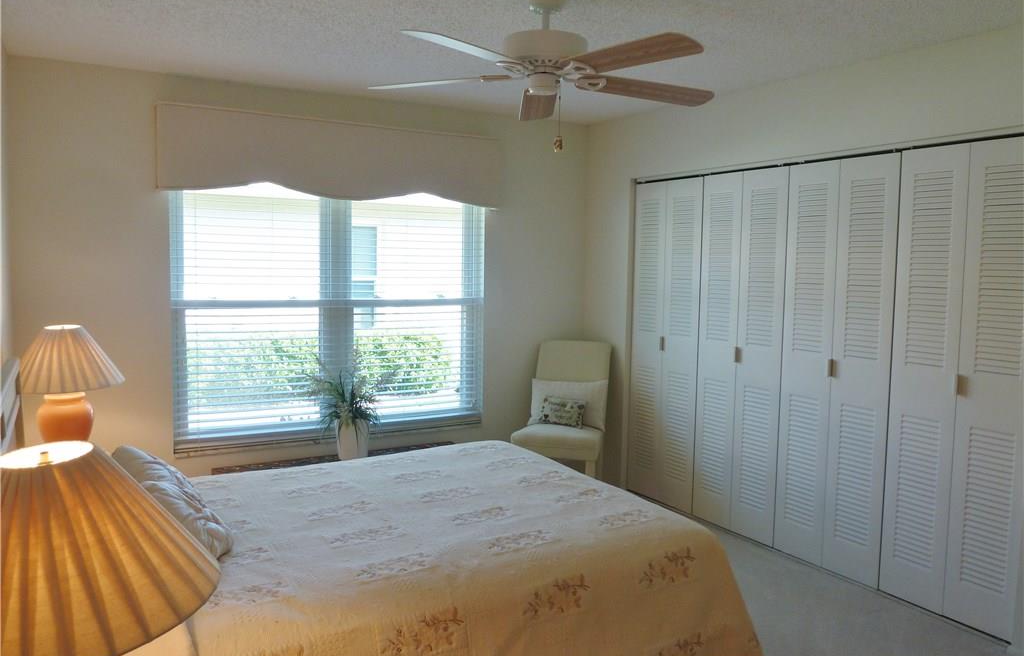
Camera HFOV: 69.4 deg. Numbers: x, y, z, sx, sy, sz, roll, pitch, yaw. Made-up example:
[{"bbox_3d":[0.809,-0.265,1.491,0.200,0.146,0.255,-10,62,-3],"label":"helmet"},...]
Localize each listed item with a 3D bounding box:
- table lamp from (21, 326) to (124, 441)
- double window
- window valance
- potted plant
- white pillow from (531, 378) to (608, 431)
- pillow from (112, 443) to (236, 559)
[{"bbox_3d":[-1.896,0.266,3.139,0.425,0.545,0.425,-2,6,-29],"label":"table lamp"},{"bbox_3d":[-1.002,-0.108,4.352,1.830,1.460,0.110,-2,6,-29],"label":"double window"},{"bbox_3d":[-0.946,-0.935,4.203,1.950,0.425,0.140,-2,6,-29],"label":"window valance"},{"bbox_3d":[-0.929,0.462,4.159,0.430,0.620,0.410,-2,6,-29],"label":"potted plant"},{"bbox_3d":[0.353,0.481,4.620,0.510,0.330,0.140,2,-8,14],"label":"white pillow"},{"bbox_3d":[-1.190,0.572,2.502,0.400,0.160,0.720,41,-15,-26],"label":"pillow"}]

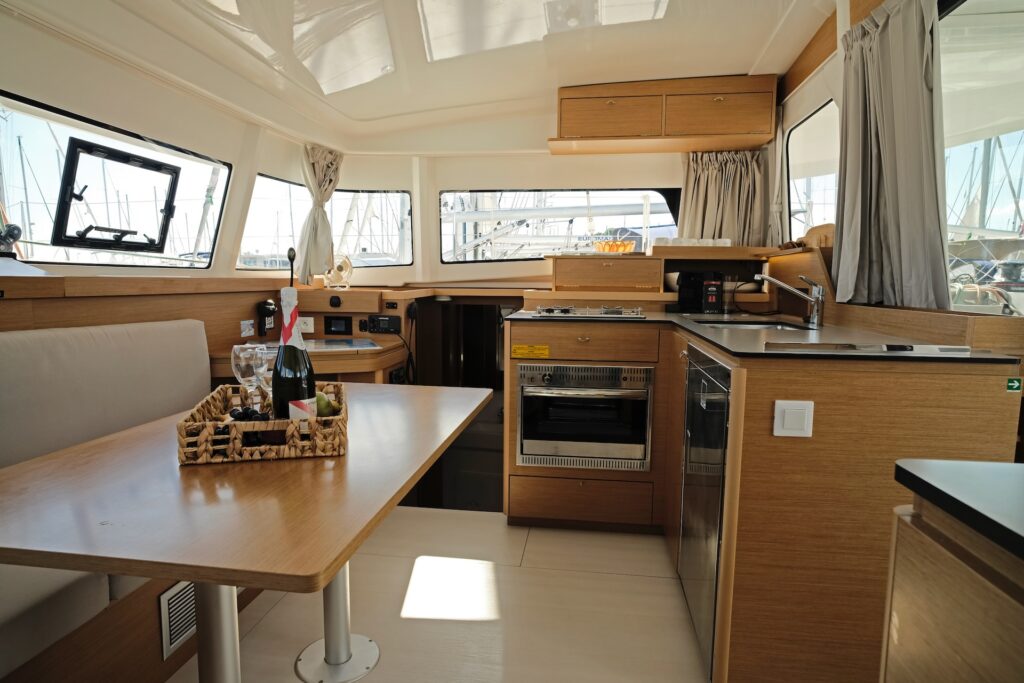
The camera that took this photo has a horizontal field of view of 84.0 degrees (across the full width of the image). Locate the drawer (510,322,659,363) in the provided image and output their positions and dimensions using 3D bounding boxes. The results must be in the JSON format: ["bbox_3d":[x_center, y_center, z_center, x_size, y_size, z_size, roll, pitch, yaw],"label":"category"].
[{"bbox_3d":[0.306,-0.017,2.436,0.580,0.142,0.400,2,7,7],"label":"drawer"}]

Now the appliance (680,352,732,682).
[{"bbox_3d":[0.840,0.453,1.698,0.550,0.820,0.556,2,7,7],"label":"appliance"}]

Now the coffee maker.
[{"bbox_3d":[0.861,-0.223,2.631,0.209,0.193,0.220,2,7,7],"label":"coffee maker"}]

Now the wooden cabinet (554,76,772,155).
[{"bbox_3d":[0.692,-1.077,2.760,1.001,0.263,0.378,2,7,7],"label":"wooden cabinet"}]

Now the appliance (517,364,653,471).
[{"bbox_3d":[0.311,0.283,2.475,0.536,0.421,0.460,2,7,7],"label":"appliance"}]

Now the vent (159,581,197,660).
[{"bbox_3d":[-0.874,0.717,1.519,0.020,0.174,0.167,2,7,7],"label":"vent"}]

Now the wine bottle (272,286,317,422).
[{"bbox_3d":[-0.466,0.044,1.215,0.088,0.318,0.088,2,7,7],"label":"wine bottle"}]

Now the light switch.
[{"bbox_3d":[0.644,0.177,1.296,0.083,0.082,0.013,2,7,7],"label":"light switch"}]

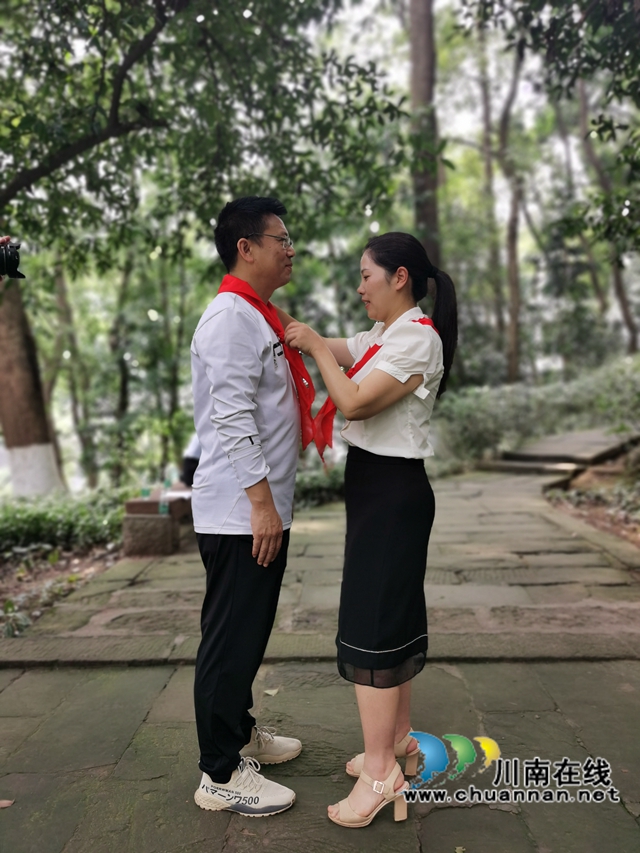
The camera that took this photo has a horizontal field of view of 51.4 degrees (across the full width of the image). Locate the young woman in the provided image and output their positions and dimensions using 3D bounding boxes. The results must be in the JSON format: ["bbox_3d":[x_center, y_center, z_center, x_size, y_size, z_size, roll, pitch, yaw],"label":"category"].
[{"bbox_3d":[0.145,0.270,1.900,0.500,1.640,0.450,0,2,-9],"label":"young woman"}]

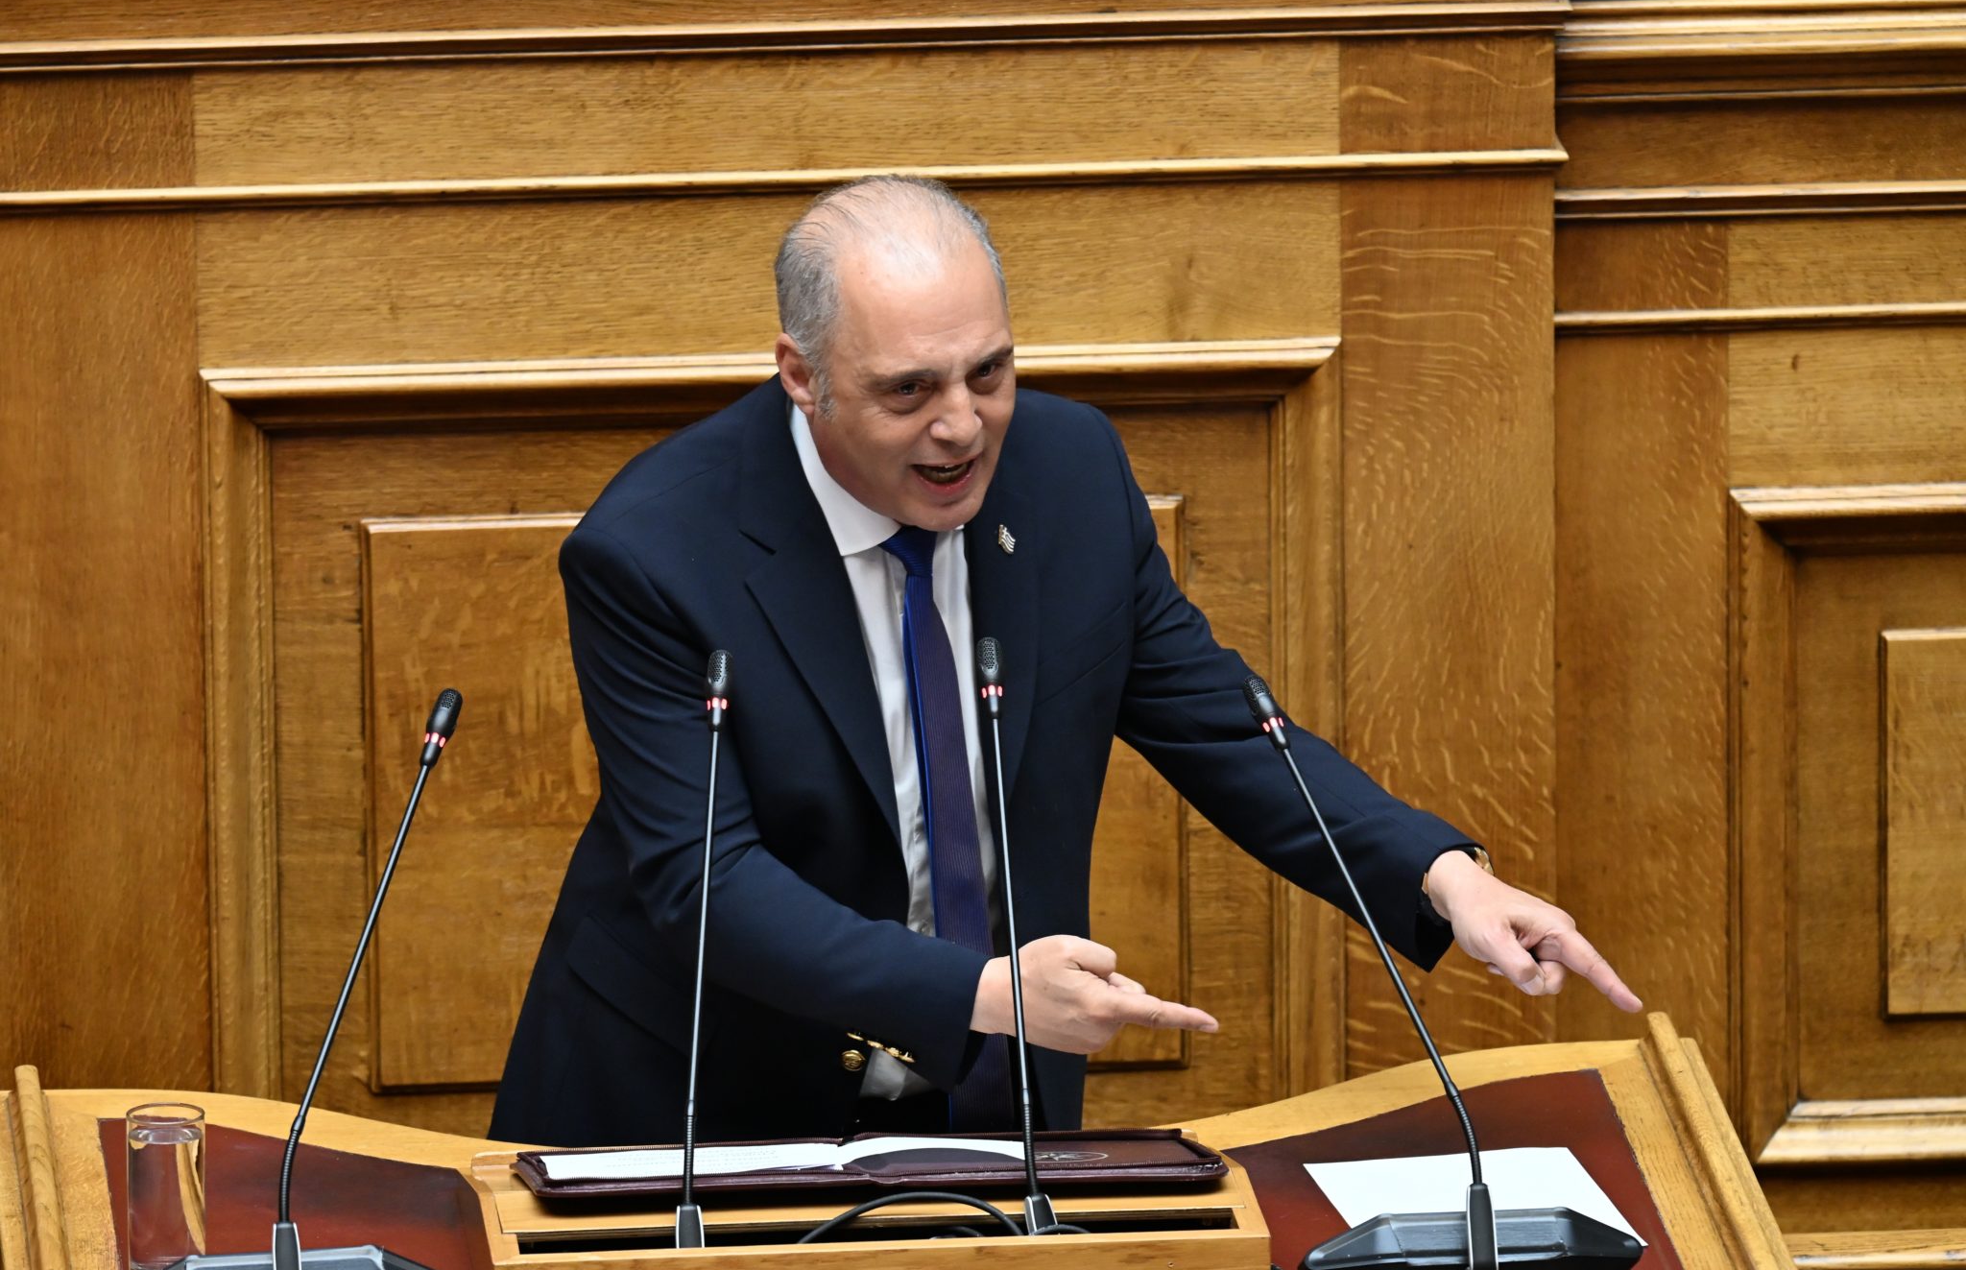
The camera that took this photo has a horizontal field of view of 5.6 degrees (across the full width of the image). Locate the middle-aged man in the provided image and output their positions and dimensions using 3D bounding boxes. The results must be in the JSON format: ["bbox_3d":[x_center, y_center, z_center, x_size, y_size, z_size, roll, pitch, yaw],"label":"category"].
[{"bbox_3d":[0.065,0.444,15.730,0.760,1.680,0.700,-7,16,-21],"label":"middle-aged man"}]

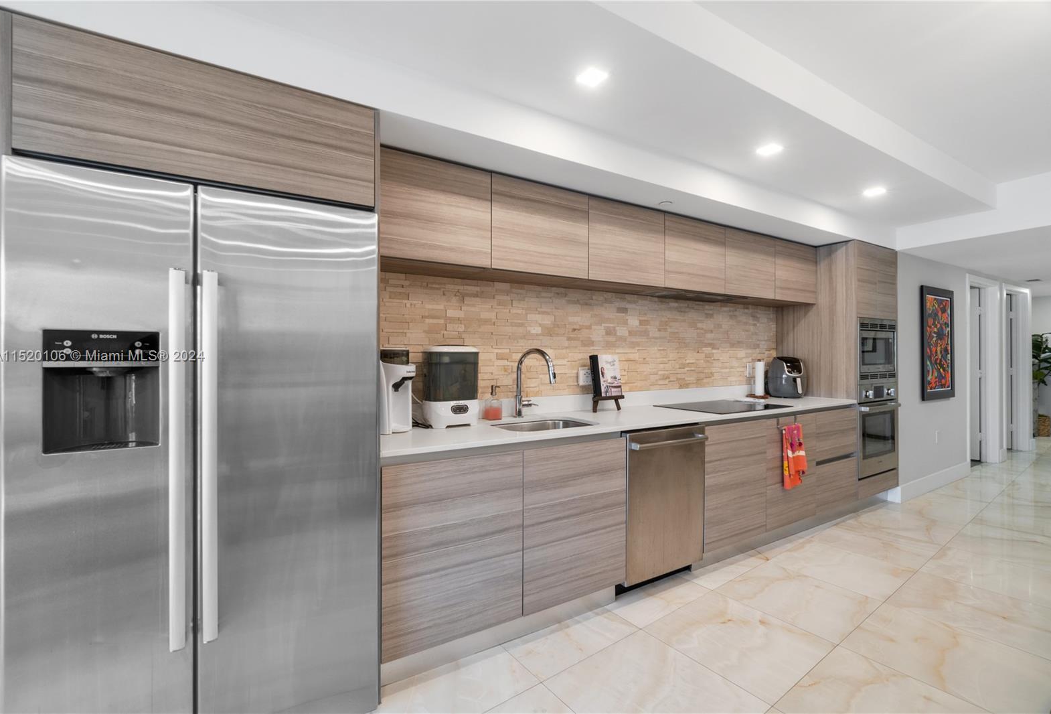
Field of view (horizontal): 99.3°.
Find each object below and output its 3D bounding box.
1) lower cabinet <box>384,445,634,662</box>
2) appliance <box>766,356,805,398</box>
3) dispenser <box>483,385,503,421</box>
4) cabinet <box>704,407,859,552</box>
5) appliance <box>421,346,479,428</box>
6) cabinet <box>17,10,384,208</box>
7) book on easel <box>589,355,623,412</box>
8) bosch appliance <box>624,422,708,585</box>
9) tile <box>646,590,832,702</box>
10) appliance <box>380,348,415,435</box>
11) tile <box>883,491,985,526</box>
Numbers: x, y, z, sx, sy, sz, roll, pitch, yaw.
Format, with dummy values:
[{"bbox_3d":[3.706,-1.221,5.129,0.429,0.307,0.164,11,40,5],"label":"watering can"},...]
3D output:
[{"bbox_3d":[-0.165,0.773,2.224,1.210,0.726,0.610,0,0,-30],"label":"lower cabinet"},{"bbox_3d":[2.212,0.169,3.796,0.265,0.338,0.310,0,0,-4],"label":"appliance"},{"bbox_3d":[-0.181,0.260,2.565,0.080,0.196,0.080,0,0,-40],"label":"dispenser"},{"bbox_3d":[1.665,0.768,3.300,1.820,0.726,0.610,0,0,-30],"label":"cabinet"},{"bbox_3d":[-0.393,0.148,2.348,0.250,0.420,0.220,0,0,-30],"label":"appliance"},{"bbox_3d":[-1.133,-0.740,1.712,0.940,0.365,0.650,0,0,-30],"label":"cabinet"},{"bbox_3d":[0.524,0.173,2.928,0.250,0.367,0.130,0,0,-30],"label":"book on easel"},{"bbox_3d":[0.638,0.814,2.667,0.600,0.820,0.620,0,0,-30],"label":"bosch appliance"},{"bbox_3d":[0.976,1.301,2.064,0.603,0.010,0.603,0,0,-36],"label":"tile"},{"bbox_3d":[-0.698,0.168,2.234,0.260,0.410,0.200,0,0,14],"label":"appliance"},{"bbox_3d":[3.442,1.301,3.833,0.603,0.010,0.603,0,0,-36],"label":"tile"}]

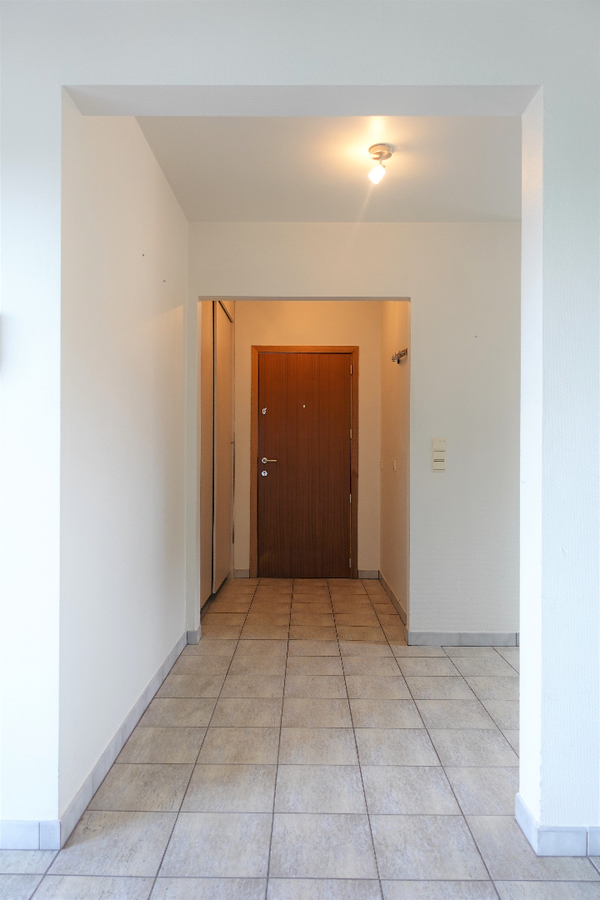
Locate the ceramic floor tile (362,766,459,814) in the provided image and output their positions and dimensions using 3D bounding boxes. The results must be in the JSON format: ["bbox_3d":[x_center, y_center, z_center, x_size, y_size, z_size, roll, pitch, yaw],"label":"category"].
[{"bbox_3d":[0.371,1.165,2.057,0.299,0.010,0.294,0,0,0],"label":"ceramic floor tile"}]

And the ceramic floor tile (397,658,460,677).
[{"bbox_3d":[0.683,1.169,3.224,0.299,0.010,0.294,0,0,0],"label":"ceramic floor tile"}]

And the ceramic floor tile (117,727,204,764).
[{"bbox_3d":[-0.532,1.162,2.357,0.299,0.010,0.294,0,0,0],"label":"ceramic floor tile"}]

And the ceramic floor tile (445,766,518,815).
[{"bbox_3d":[0.668,1.159,2.040,0.298,0.010,0.293,0,0,1],"label":"ceramic floor tile"}]

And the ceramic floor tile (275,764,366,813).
[{"bbox_3d":[0.068,1.164,2.060,0.299,0.010,0.292,0,0,0],"label":"ceramic floor tile"}]

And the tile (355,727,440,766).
[{"bbox_3d":[0.373,1.169,2.358,0.300,0.010,0.297,0,0,0],"label":"tile"}]

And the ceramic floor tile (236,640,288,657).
[{"bbox_3d":[-0.218,1.158,3.503,0.298,0.010,0.293,0,0,1],"label":"ceramic floor tile"}]

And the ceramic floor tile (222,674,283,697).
[{"bbox_3d":[-0.224,1.157,2.921,0.298,0.010,0.293,0,0,1],"label":"ceramic floor tile"}]

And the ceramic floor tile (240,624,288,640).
[{"bbox_3d":[-0.219,1.172,3.840,0.300,0.010,0.297,0,0,0],"label":"ceramic floor tile"}]

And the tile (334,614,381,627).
[{"bbox_3d":[0.387,1.166,4.108,0.299,0.010,0.292,0,0,0],"label":"tile"}]

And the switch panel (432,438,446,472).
[{"bbox_3d":[0.825,0.031,3.547,0.083,0.200,0.013,0,0,1],"label":"switch panel"}]

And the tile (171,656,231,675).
[{"bbox_3d":[-0.521,1.156,3.215,0.298,0.010,0.293,0,0,1],"label":"tile"}]

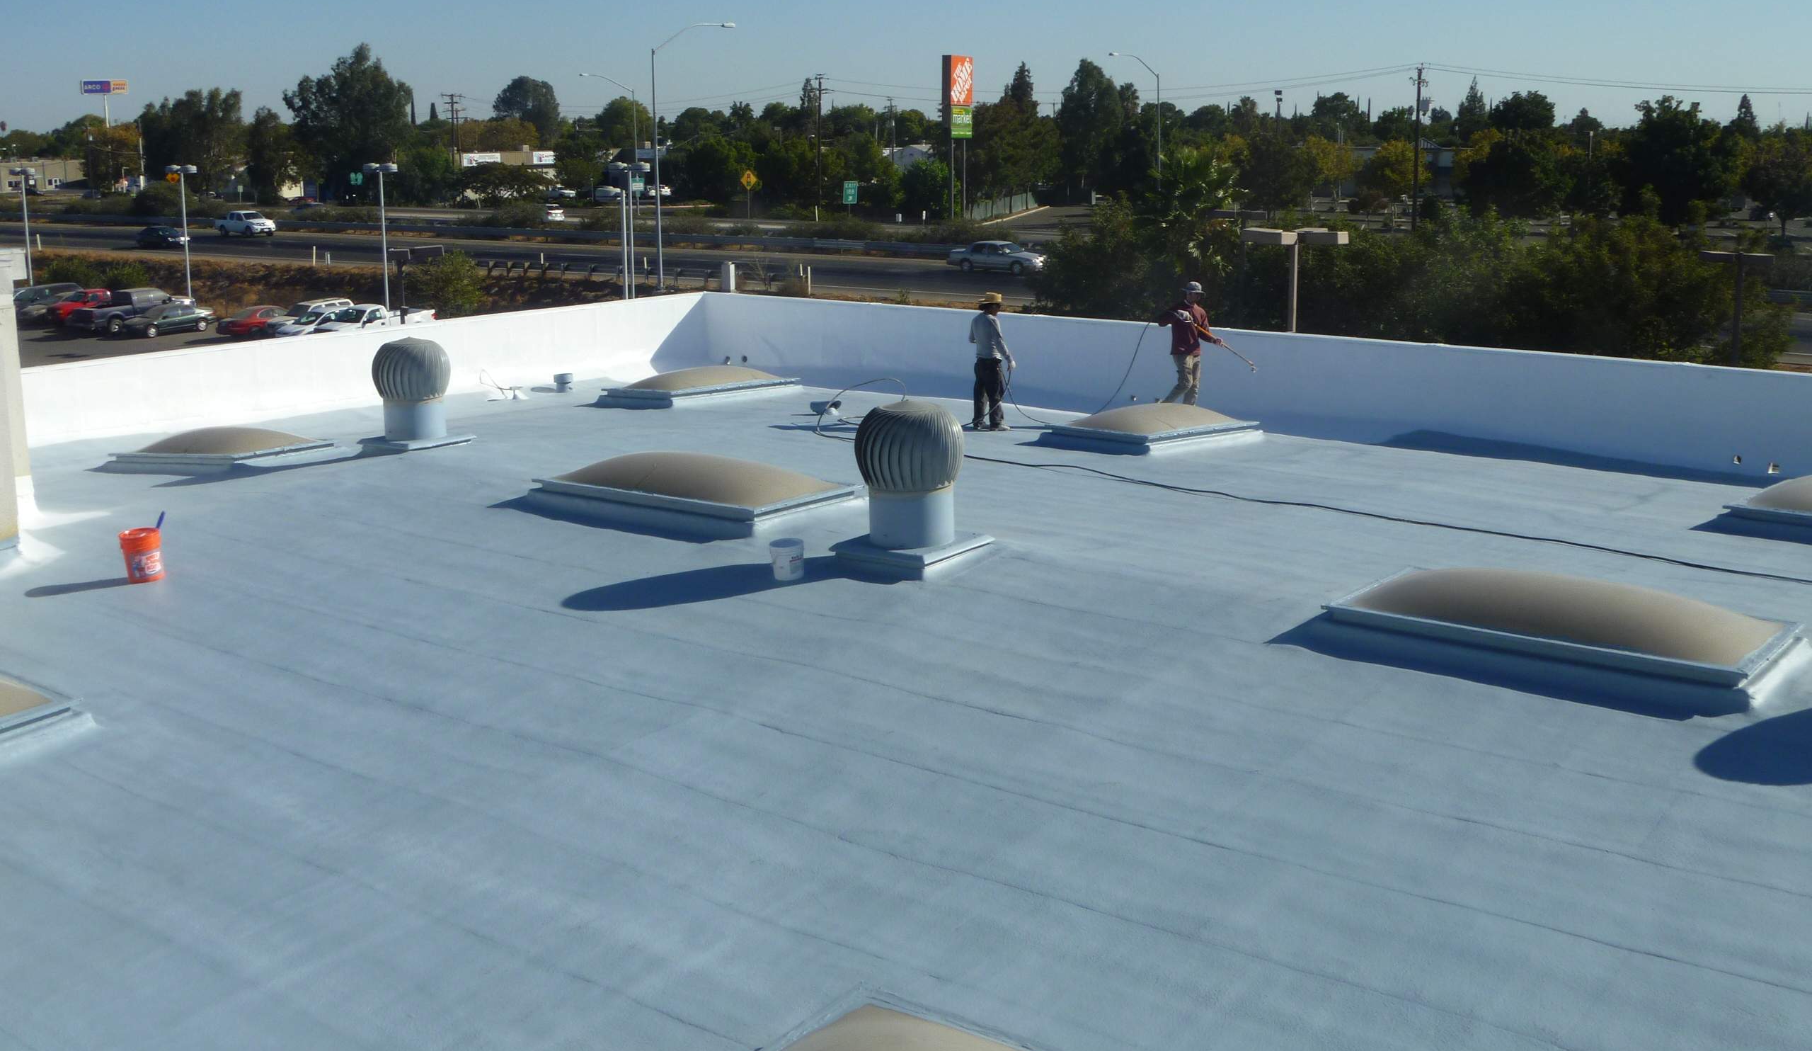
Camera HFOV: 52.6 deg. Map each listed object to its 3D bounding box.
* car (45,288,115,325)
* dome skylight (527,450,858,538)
[{"bbox_3d":[-40.395,-10.828,91.000,1.770,1.650,4.700,5,12,22],"label":"car"},{"bbox_3d":[-1.769,-0.367,15.459,2.610,0.460,1.380,8,14,37],"label":"dome skylight"}]

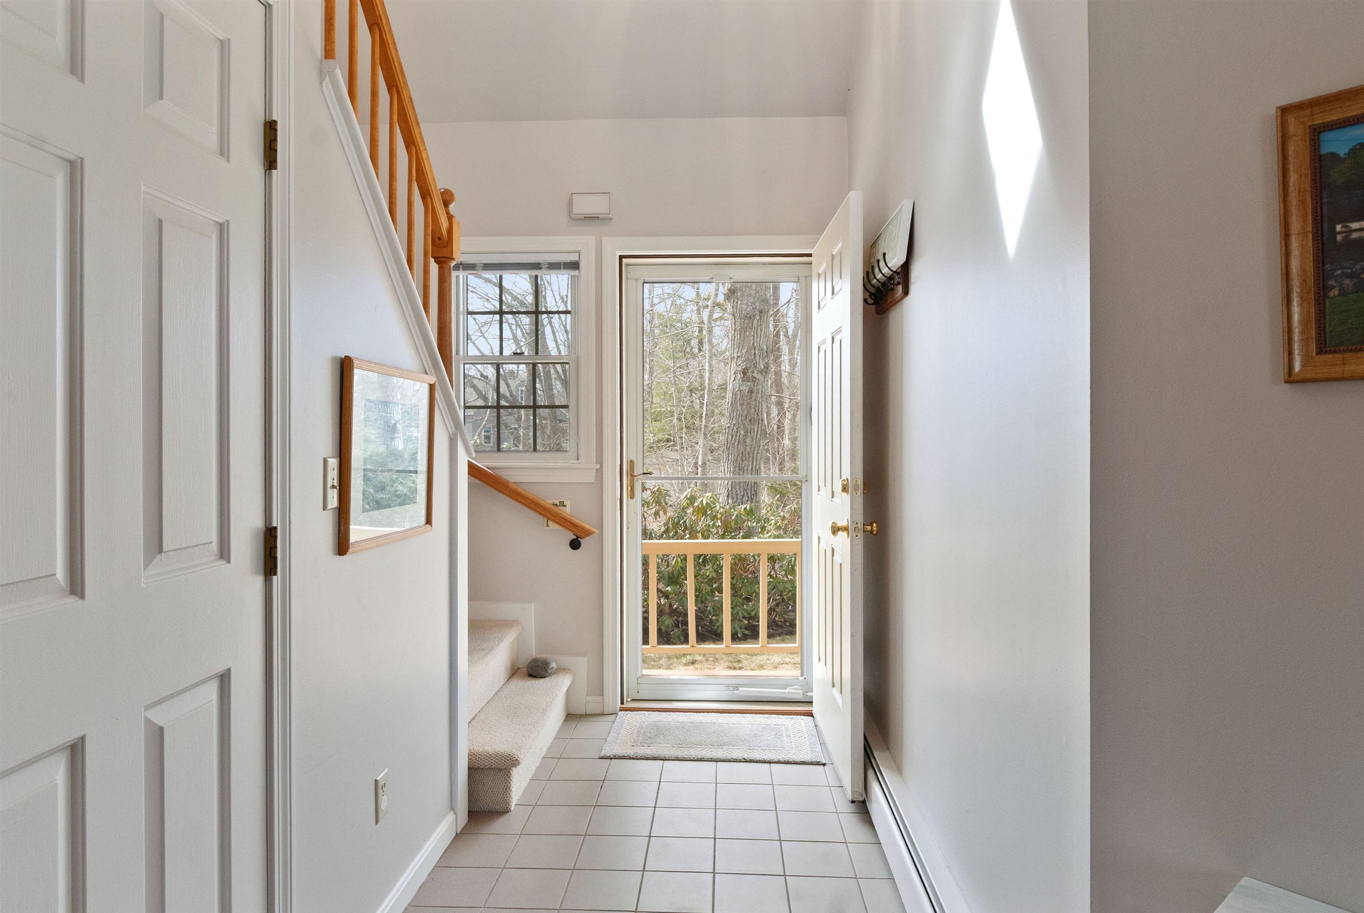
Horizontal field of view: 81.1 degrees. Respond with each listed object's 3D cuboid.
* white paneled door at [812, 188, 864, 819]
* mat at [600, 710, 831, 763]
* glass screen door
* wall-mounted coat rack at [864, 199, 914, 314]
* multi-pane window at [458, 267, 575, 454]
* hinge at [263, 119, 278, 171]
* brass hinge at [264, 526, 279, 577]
[{"bbox_3d":[0.585,0.130,3.060,0.046,2.030,0.820,0,1,1],"label":"white paneled door"},{"bbox_3d":[0.132,1.133,3.225,0.850,0.012,0.460,0,1,3],"label":"mat"},{"bbox_3d":[0.177,0.114,3.620,0.860,2.000,0.045,0,1,3],"label":"glass screen door"},{"bbox_3d":[0.627,-0.606,2.530,0.090,0.265,0.480,0,1,3],"label":"wall-mounted coat rack"},{"bbox_3d":[-0.742,-0.440,3.580,0.545,0.900,0.060,0,1,3],"label":"multi-pane window"},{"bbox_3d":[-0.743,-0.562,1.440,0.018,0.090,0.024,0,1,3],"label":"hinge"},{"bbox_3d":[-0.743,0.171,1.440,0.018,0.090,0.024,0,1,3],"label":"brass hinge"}]

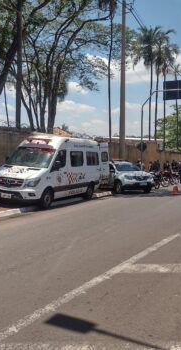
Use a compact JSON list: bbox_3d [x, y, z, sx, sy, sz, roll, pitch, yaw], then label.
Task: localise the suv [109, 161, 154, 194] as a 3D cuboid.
[{"bbox_3d":[1.761,0.090,20.369,1.850,1.720,4.350,0,2,-19],"label":"suv"}]

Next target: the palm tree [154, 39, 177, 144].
[{"bbox_3d":[9.143,-8.521,45.689,3.700,17.300,3.700,2,2,23],"label":"palm tree"}]

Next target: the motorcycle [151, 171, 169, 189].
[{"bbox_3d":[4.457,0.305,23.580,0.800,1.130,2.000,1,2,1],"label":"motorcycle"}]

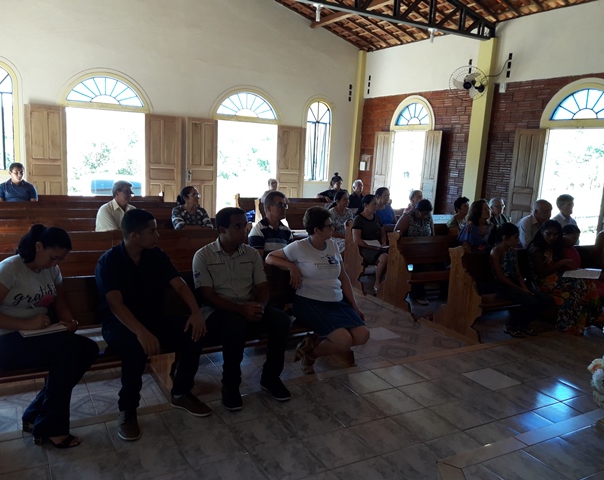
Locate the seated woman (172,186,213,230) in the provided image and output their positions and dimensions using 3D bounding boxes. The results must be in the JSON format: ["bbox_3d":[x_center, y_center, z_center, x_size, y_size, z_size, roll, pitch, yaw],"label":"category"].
[{"bbox_3d":[-1.322,-0.027,6.250,0.498,1.228,0.847,-2,11,-29],"label":"seated woman"}]

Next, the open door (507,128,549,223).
[{"bbox_3d":[2.925,-0.409,7.001,0.070,2.100,0.500,-1,11,-27],"label":"open door"}]

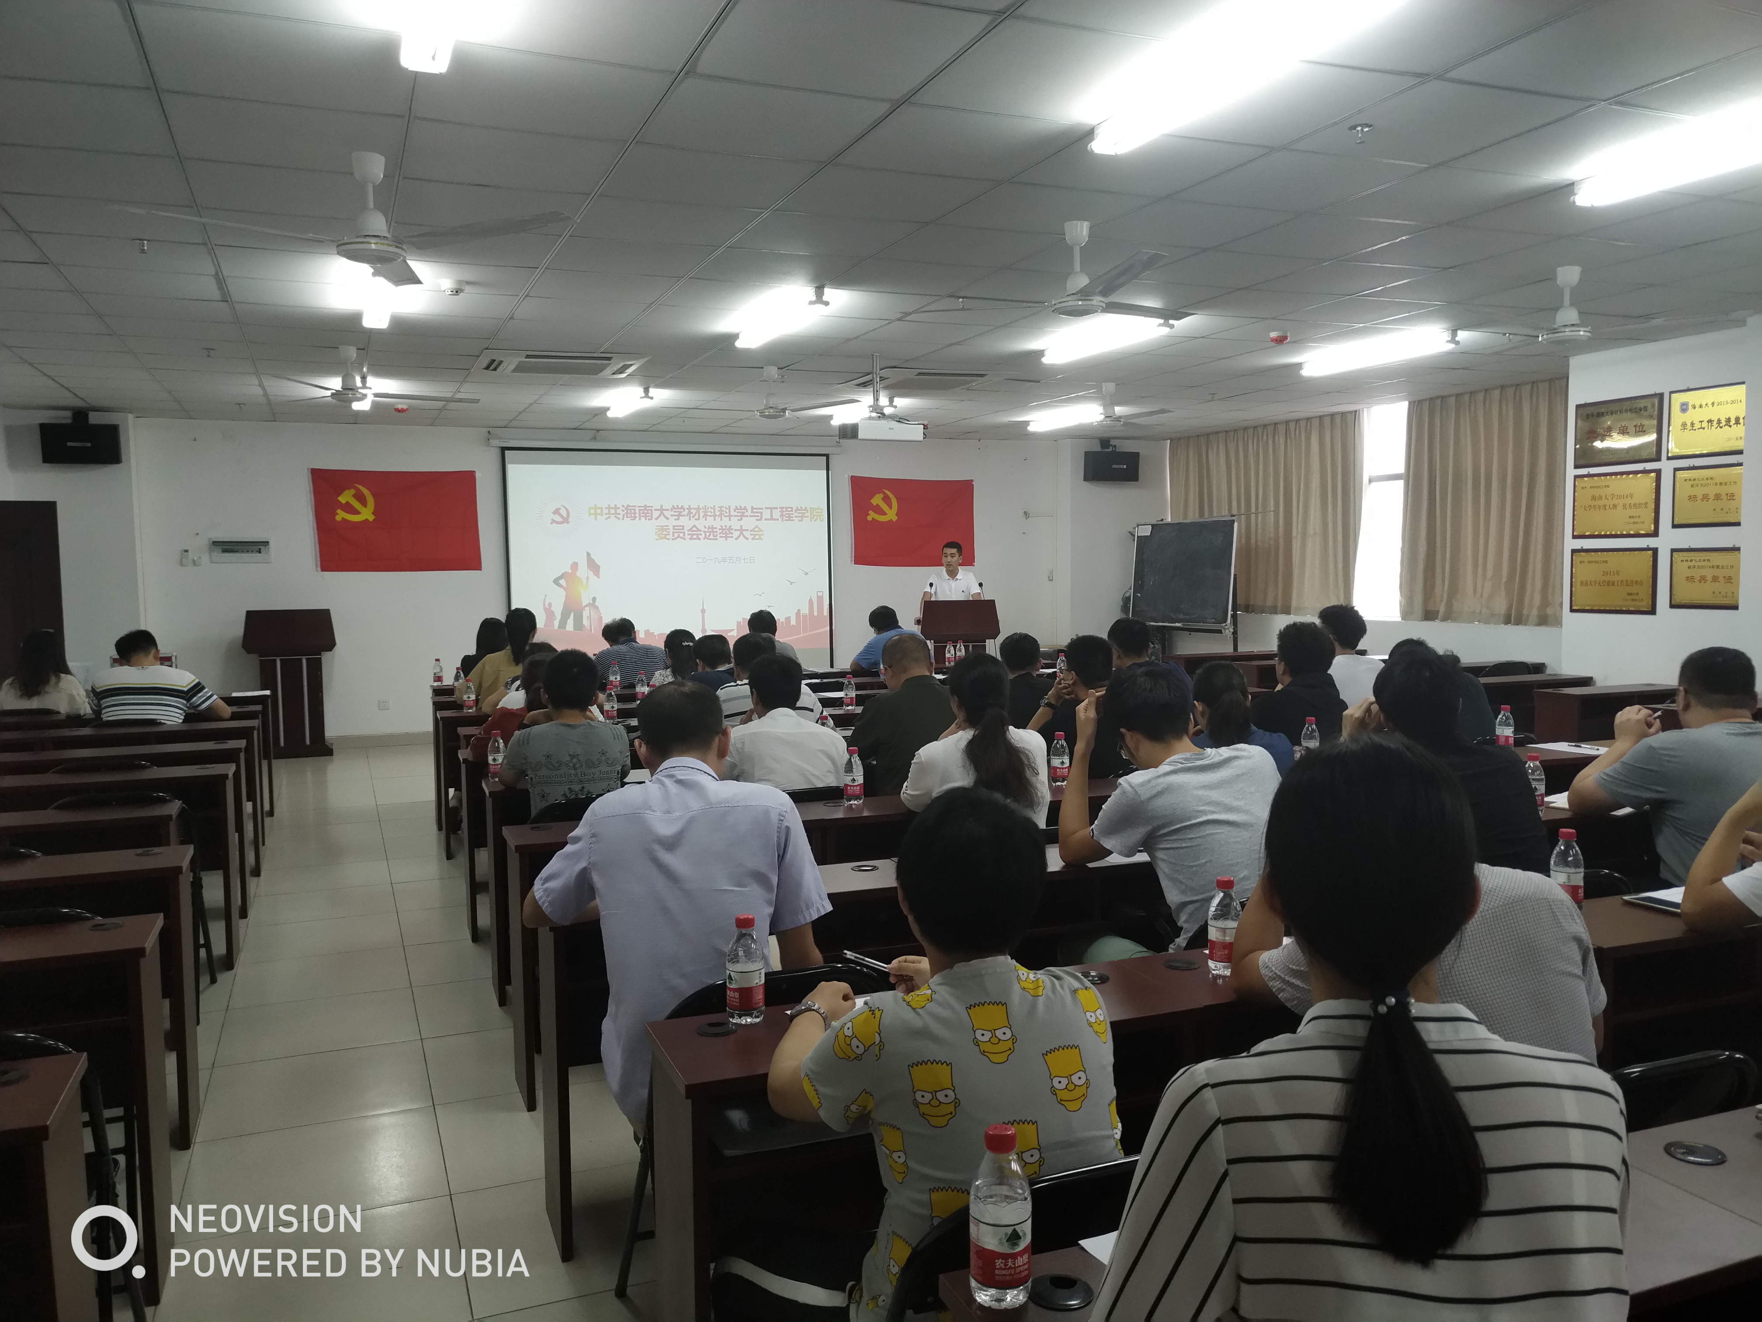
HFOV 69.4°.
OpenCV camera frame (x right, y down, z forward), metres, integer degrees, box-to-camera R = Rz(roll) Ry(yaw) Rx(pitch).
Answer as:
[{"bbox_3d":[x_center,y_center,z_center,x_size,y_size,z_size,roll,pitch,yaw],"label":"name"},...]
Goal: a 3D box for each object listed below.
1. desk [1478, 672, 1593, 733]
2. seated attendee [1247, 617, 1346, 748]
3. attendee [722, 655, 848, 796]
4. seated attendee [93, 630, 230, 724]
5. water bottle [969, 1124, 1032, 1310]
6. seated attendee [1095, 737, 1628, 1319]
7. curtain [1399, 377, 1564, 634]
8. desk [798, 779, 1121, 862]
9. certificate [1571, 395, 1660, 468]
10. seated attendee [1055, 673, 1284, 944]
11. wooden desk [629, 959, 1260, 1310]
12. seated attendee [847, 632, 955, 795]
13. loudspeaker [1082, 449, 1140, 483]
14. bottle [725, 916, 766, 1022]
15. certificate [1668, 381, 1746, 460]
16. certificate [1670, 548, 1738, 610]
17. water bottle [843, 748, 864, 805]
[{"bbox_3d":[3.684,0.491,7.444,0.940,0.760,0.360,-3,5,-23],"label":"desk"},{"bbox_3d":[1.760,0.474,5.528,0.520,1.295,0.740,-3,5,-31],"label":"seated attendee"},{"bbox_3d":[-0.383,0.570,4.787,0.500,1.240,0.750,-3,5,-23],"label":"attendee"},{"bbox_3d":[-3.954,0.437,7.089,0.630,1.220,0.750,-2,5,-20],"label":"seated attendee"},{"bbox_3d":[0.128,0.588,1.348,0.065,0.190,0.065,0,4,0],"label":"water bottle"},{"bbox_3d":[0.413,0.734,1.305,0.480,1.360,0.720,-2,5,-13],"label":"seated attendee"},{"bbox_3d":[4.719,-1.197,9.956,0.130,1.800,1.700,-3,5,-23],"label":"curtain"},{"bbox_3d":[0.302,0.834,4.277,1.120,0.760,0.400,-4,5,-28],"label":"desk"},{"bbox_3d":[4.527,-1.407,7.835,0.025,0.393,0.585,-2,4,-23],"label":"certificate"},{"bbox_3d":[0.705,0.670,3.162,0.530,1.300,0.800,-2,4,-23],"label":"seated attendee"},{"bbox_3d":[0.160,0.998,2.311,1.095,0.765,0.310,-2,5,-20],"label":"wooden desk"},{"bbox_3d":[0.083,0.545,5.035,0.520,1.300,0.750,-2,4,-23],"label":"seated attendee"},{"bbox_3d":[2.515,-2.114,13.838,0.540,0.330,0.320,-2,5,-7],"label":"loudspeaker"},{"bbox_3d":[-0.244,0.532,2.226,0.065,0.187,0.065,-3,5,-23],"label":"bottle"},{"bbox_3d":[4.990,-1.429,7.585,0.030,0.430,0.610,-3,5,-23],"label":"certificate"},{"bbox_3d":[4.767,-0.470,7.354,0.025,0.353,0.450,-2,4,-23],"label":"certificate"},{"bbox_3d":[-0.086,0.370,4.210,0.065,0.187,0.065,-1,5,0],"label":"water bottle"}]

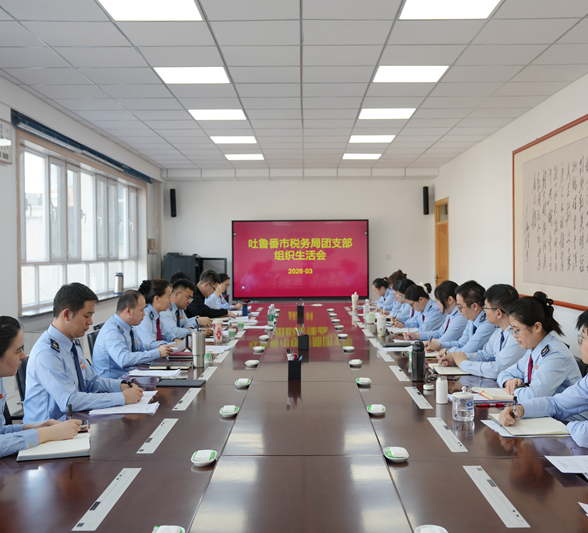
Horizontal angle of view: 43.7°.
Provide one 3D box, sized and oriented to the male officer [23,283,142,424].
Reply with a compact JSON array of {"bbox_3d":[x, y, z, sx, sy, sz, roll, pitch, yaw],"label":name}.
[{"bbox_3d":[-0.999,0.740,3.411,0.660,1.320,0.530,0,1,3],"label":"male officer"}]

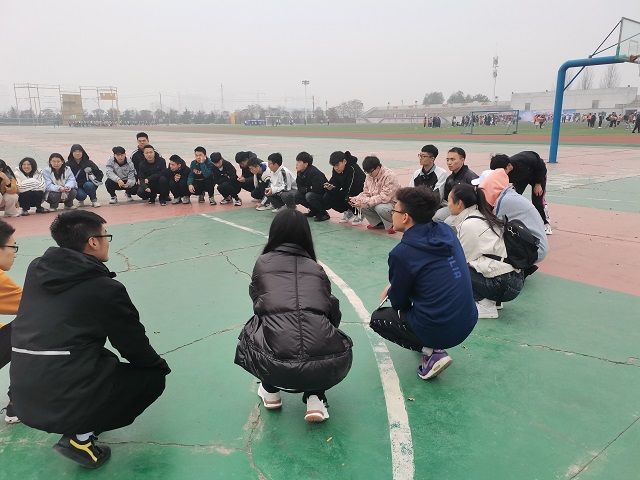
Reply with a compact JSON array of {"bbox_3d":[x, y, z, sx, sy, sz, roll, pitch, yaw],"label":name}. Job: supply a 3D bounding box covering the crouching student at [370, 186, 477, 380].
[{"bbox_3d":[0.570,0.246,2.614,0.520,1.058,0.700,-13,19,-40],"label":"crouching student"}]

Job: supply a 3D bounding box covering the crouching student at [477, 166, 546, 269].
[{"bbox_3d":[1.587,-0.153,4.084,0.680,0.900,0.460,1,14,9],"label":"crouching student"}]

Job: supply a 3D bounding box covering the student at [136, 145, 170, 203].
[{"bbox_3d":[-2.862,-1.119,8.238,0.520,1.008,0.650,-6,15,-21],"label":"student"}]

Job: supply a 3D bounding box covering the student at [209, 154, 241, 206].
[{"bbox_3d":[-1.464,-1.011,7.824,0.470,0.820,0.620,4,15,17],"label":"student"}]

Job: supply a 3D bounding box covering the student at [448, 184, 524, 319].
[{"bbox_3d":[1.177,0.087,3.443,0.680,0.954,0.500,12,19,40],"label":"student"}]

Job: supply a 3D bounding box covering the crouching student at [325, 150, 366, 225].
[{"bbox_3d":[0.363,-0.715,6.582,0.700,0.989,0.520,-13,19,-40],"label":"crouching student"}]

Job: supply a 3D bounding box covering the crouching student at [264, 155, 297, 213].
[{"bbox_3d":[-0.549,-0.893,7.204,0.440,0.870,0.600,11,18,39],"label":"crouching student"}]

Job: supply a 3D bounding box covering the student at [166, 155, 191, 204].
[{"bbox_3d":[-2.350,-1.049,8.059,0.450,0.800,0.600,-1,14,-3],"label":"student"}]

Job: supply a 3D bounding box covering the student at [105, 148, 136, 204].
[{"bbox_3d":[-3.381,-1.109,8.160,0.540,0.890,0.600,-4,14,-11],"label":"student"}]

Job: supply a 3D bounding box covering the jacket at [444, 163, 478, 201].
[{"bbox_3d":[1.433,-0.464,4.800,0.400,0.560,0.500,-8,16,-28],"label":"jacket"}]

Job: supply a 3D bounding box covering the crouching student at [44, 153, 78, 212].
[{"bbox_3d":[-4.205,-0.952,7.817,0.530,0.907,0.620,-11,17,-36],"label":"crouching student"}]

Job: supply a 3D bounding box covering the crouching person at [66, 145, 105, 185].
[{"bbox_3d":[-3.806,-1.059,7.897,0.550,0.930,0.620,-4,14,-14],"label":"crouching person"}]

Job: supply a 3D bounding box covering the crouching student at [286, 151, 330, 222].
[{"bbox_3d":[-0.149,-0.762,6.825,0.680,0.969,0.520,-11,17,-36],"label":"crouching student"}]

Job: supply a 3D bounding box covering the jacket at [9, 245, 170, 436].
[{"bbox_3d":[-0.879,0.348,1.850,0.490,0.620,0.480,-13,18,-40],"label":"jacket"}]

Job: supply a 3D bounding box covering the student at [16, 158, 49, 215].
[{"bbox_3d":[-4.506,-0.864,7.578,0.500,0.858,0.620,-12,18,-39],"label":"student"}]

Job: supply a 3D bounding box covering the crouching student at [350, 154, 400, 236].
[{"bbox_3d":[0.724,-0.594,6.167,0.700,0.952,0.520,-11,17,-36],"label":"crouching student"}]

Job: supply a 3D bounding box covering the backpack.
[{"bbox_3d":[1.301,0.010,3.120,0.170,0.360,0.290,-16,4,33],"label":"backpack"}]

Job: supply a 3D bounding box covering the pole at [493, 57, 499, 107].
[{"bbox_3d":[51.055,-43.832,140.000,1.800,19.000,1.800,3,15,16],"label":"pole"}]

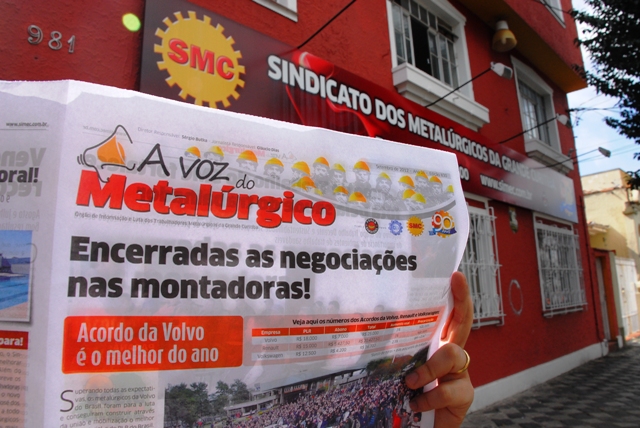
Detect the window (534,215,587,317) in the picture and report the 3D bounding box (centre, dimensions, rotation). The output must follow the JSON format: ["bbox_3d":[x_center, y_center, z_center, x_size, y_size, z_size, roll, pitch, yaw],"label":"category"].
[{"bbox_3d":[4.474,0.956,8.952,0.207,1.779,2.154,-12,-14,42],"label":"window"}]

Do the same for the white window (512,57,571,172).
[{"bbox_3d":[4.354,-1.872,9.436,0.295,1.829,2.227,-12,-14,42],"label":"white window"}]

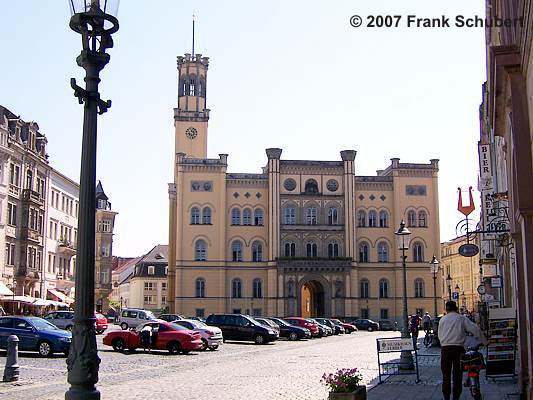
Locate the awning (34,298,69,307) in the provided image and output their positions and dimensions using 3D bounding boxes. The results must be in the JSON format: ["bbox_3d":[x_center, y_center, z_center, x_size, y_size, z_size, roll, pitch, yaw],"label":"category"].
[{"bbox_3d":[-18.170,8.622,57.000,2.600,0.750,3.200,0,-9,2],"label":"awning"}]

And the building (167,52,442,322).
[{"bbox_3d":[4.832,-0.931,99.902,36.870,39.090,14.000,1,-9,-5],"label":"building"}]

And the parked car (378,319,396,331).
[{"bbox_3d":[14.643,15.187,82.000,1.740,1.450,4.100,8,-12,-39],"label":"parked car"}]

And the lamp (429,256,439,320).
[{"bbox_3d":[7.512,4.651,30.300,0.500,4.300,0.500,0,-9,0],"label":"lamp"}]

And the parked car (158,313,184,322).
[{"bbox_3d":[-8.693,11.315,63.000,4.250,1.450,1.720,-5,-10,27],"label":"parked car"}]

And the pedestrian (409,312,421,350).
[{"bbox_3d":[6.780,5.979,31.000,0.580,1.740,0.400,-1,-9,6],"label":"pedestrian"}]

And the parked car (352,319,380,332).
[{"bbox_3d":[10.570,13.913,75.000,4.250,1.420,1.720,-5,-10,28],"label":"parked car"}]

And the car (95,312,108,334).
[{"bbox_3d":[-12.848,8.832,48.500,1.700,1.480,4.000,5,-11,-30],"label":"car"}]

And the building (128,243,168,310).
[{"bbox_3d":[-22.199,16.700,138.000,14.000,15.200,9.000,3,-10,-18],"label":"building"}]

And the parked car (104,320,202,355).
[{"bbox_3d":[-4.992,6.060,29.800,4.350,1.320,1.740,-2,-9,11],"label":"parked car"}]

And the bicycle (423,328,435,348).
[{"bbox_3d":[8.033,6.848,33.600,0.600,1.030,1.720,-1,-9,7],"label":"bicycle"}]

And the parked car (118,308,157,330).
[{"bbox_3d":[-11.339,10.670,60.500,4.450,1.900,1.820,-5,-10,28],"label":"parked car"}]

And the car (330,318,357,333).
[{"bbox_3d":[6.740,12.542,67.220,4.200,1.430,1.700,-3,-10,19],"label":"car"}]

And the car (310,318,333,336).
[{"bbox_3d":[3.479,10.802,57.500,4.150,1.440,1.720,-4,-10,26],"label":"car"}]

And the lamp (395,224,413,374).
[{"bbox_3d":[3.922,2.763,19.400,0.520,4.300,0.520,0,-9,0],"label":"lamp"}]

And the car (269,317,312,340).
[{"bbox_3d":[0.661,8.542,44.872,4.400,1.450,1.740,-3,-10,19],"label":"car"}]

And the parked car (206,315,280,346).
[{"bbox_3d":[-1.452,7.824,41.000,4.550,1.730,1.810,-5,-10,28],"label":"parked car"}]

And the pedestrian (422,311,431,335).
[{"bbox_3d":[12.649,9.767,53.500,0.520,1.730,0.380,-2,-9,9],"label":"pedestrian"}]

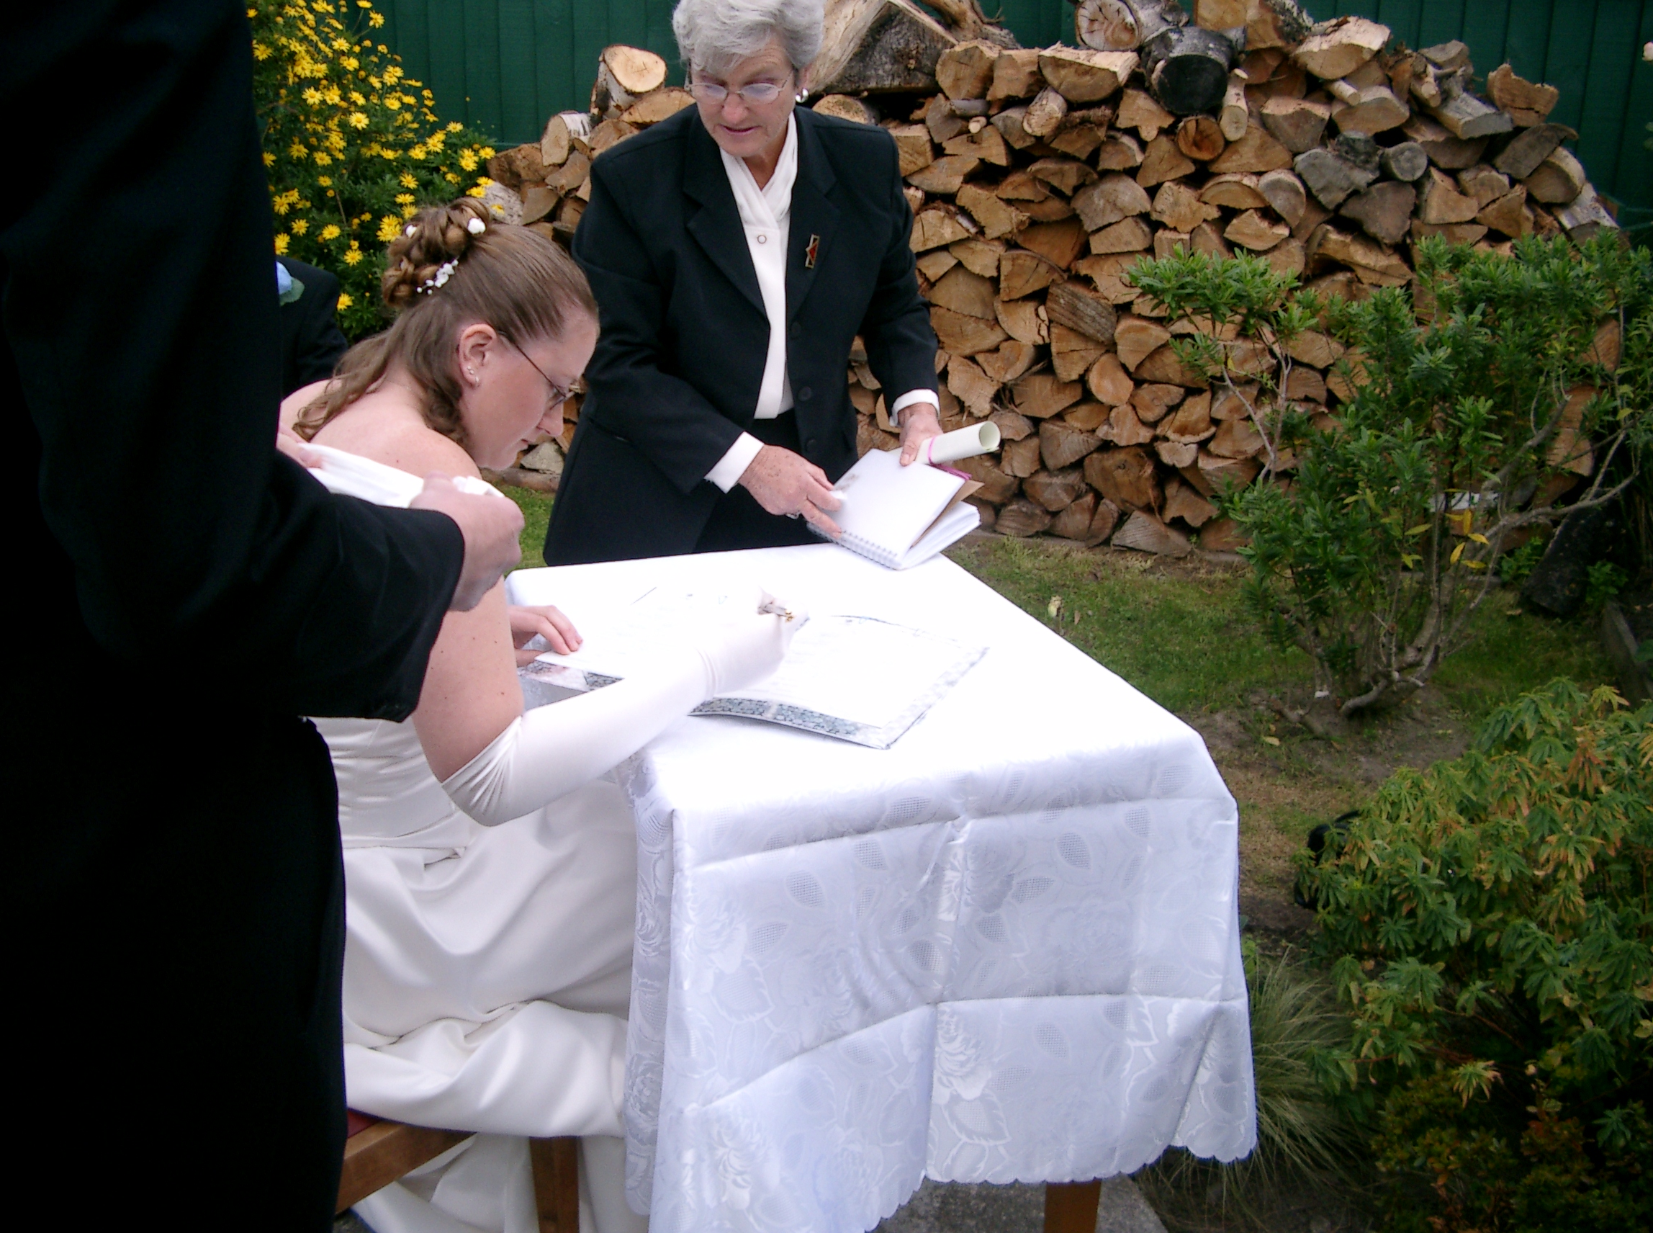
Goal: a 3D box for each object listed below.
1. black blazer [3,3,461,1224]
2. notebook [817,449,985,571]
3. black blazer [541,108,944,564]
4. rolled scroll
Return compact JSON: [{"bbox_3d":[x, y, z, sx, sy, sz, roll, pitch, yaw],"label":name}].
[{"bbox_3d":[-0.490,0.009,1.250,0.420,0.880,0.600,-13,24,-35],"label":"black blazer"},{"bbox_3d":[0.097,-0.151,2.540,0.155,0.075,0.205,-43,38,-13],"label":"notebook"},{"bbox_3d":[-0.130,-0.380,2.520,0.520,0.670,0.400,-3,19,-11],"label":"black blazer"},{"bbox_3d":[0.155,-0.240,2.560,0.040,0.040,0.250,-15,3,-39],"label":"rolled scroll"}]

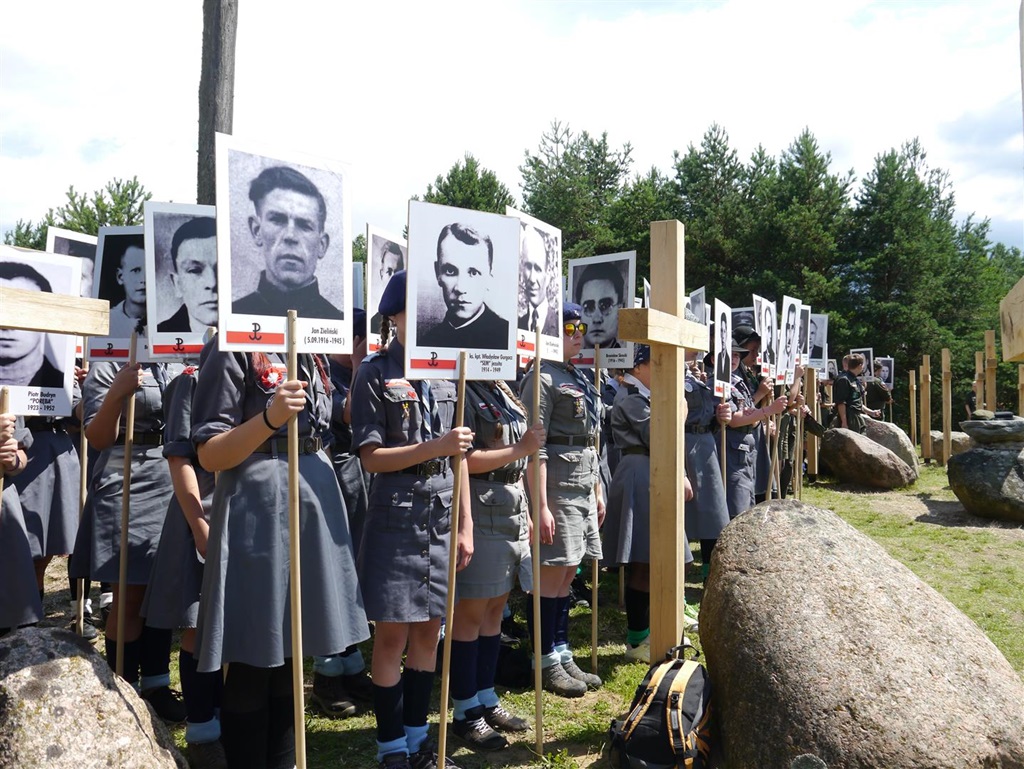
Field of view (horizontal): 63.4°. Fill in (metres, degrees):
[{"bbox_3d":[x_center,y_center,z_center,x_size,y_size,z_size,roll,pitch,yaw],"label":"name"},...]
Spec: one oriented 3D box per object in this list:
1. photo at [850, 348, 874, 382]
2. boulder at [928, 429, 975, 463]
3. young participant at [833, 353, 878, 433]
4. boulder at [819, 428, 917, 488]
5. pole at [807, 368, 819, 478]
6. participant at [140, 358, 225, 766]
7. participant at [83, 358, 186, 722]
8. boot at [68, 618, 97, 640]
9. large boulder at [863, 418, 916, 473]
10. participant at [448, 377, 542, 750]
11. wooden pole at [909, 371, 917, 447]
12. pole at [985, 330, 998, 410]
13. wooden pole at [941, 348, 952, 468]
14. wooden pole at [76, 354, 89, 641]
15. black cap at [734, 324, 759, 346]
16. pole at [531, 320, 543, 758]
[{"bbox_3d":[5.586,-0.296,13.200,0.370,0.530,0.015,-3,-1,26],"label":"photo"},{"bbox_3d":[8.000,1.120,15.100,0.980,0.620,0.750,0,-1,24],"label":"boulder"},{"bbox_3d":[4.420,0.460,10.800,0.380,1.720,0.470,0,-1,37],"label":"young participant"},{"bbox_3d":[5.030,1.010,11.700,1.350,0.800,1.100,0,-1,23],"label":"boulder"},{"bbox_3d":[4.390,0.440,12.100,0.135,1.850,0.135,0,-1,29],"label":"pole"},{"bbox_3d":[-1.050,0.500,2.880,0.380,1.630,0.470,0,-1,42],"label":"participant"},{"bbox_3d":[-1.520,0.475,3.320,0.400,1.670,0.480,0,-1,42],"label":"participant"},{"bbox_3d":[-2.235,1.262,4.330,0.270,0.115,0.100,0,-1,44],"label":"boot"},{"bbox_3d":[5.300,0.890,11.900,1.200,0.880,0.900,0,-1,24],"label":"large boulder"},{"bbox_3d":[-0.060,0.500,3.060,0.420,1.620,0.460,0,-1,37],"label":"participant"},{"bbox_3d":[9.680,0.590,20.000,0.135,1.880,0.135,0,-1,29],"label":"wooden pole"},{"bbox_3d":[6.660,0.275,11.500,0.135,2.050,0.135,0,-1,29],"label":"pole"},{"bbox_3d":[7.400,0.396,14.100,0.135,2.020,0.135,0,-1,29],"label":"wooden pole"},{"bbox_3d":[-1.840,0.540,3.550,0.026,1.520,0.026,2,-1,-40],"label":"wooden pole"},{"bbox_3d":[1.680,-0.350,5.900,0.270,0.140,0.240,0,0,25],"label":"black cap"},{"bbox_3d":[0.098,0.552,2.990,0.026,1.560,0.026,-2,-2,37],"label":"pole"}]

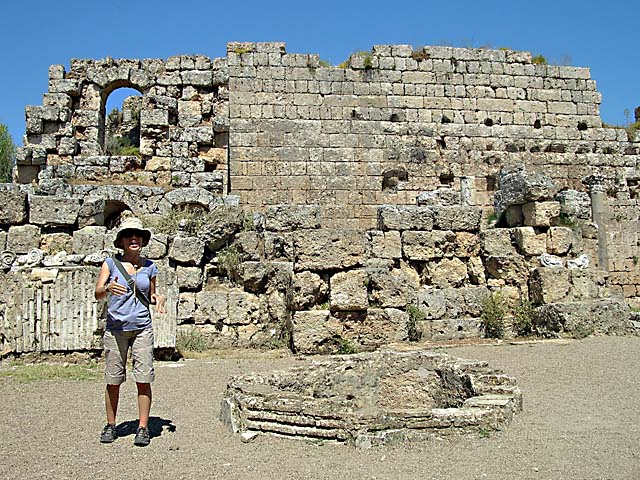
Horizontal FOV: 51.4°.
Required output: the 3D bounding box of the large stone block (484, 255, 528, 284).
[{"bbox_3d":[2.757,0.436,9.840,0.639,0.436,0.480,0,0,-8],"label":"large stone block"}]

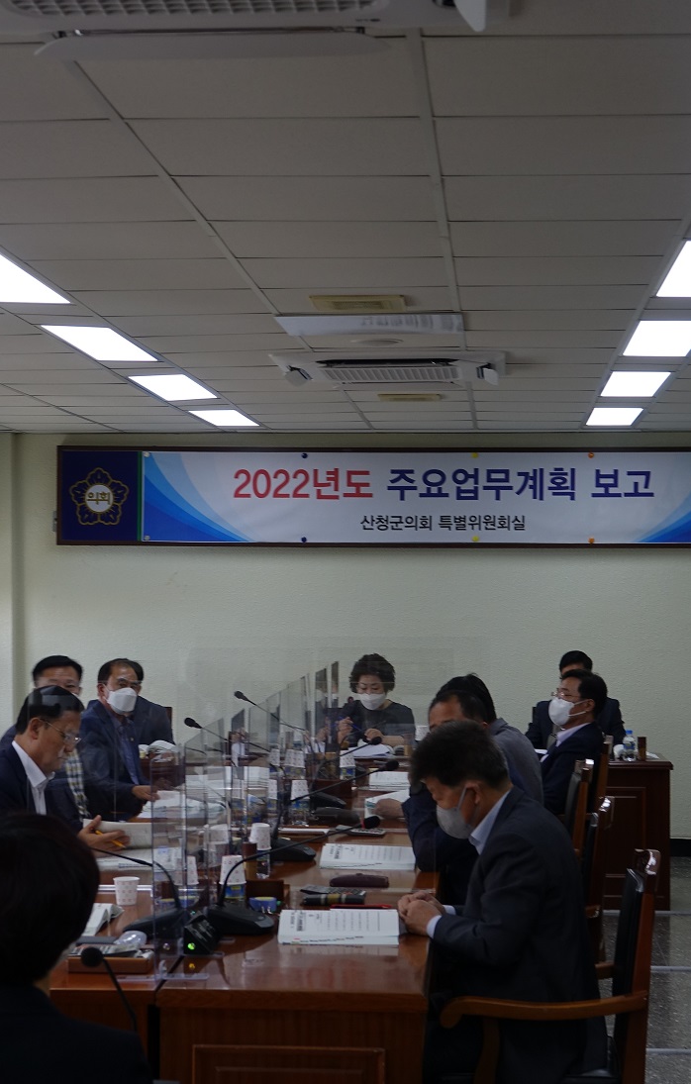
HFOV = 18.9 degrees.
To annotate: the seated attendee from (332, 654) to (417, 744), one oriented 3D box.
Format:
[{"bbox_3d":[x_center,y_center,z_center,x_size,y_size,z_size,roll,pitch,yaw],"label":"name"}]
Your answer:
[{"bbox_3d":[0.167,1.242,11.347,0.500,1.262,0.720,0,-1,3],"label":"seated attendee"}]

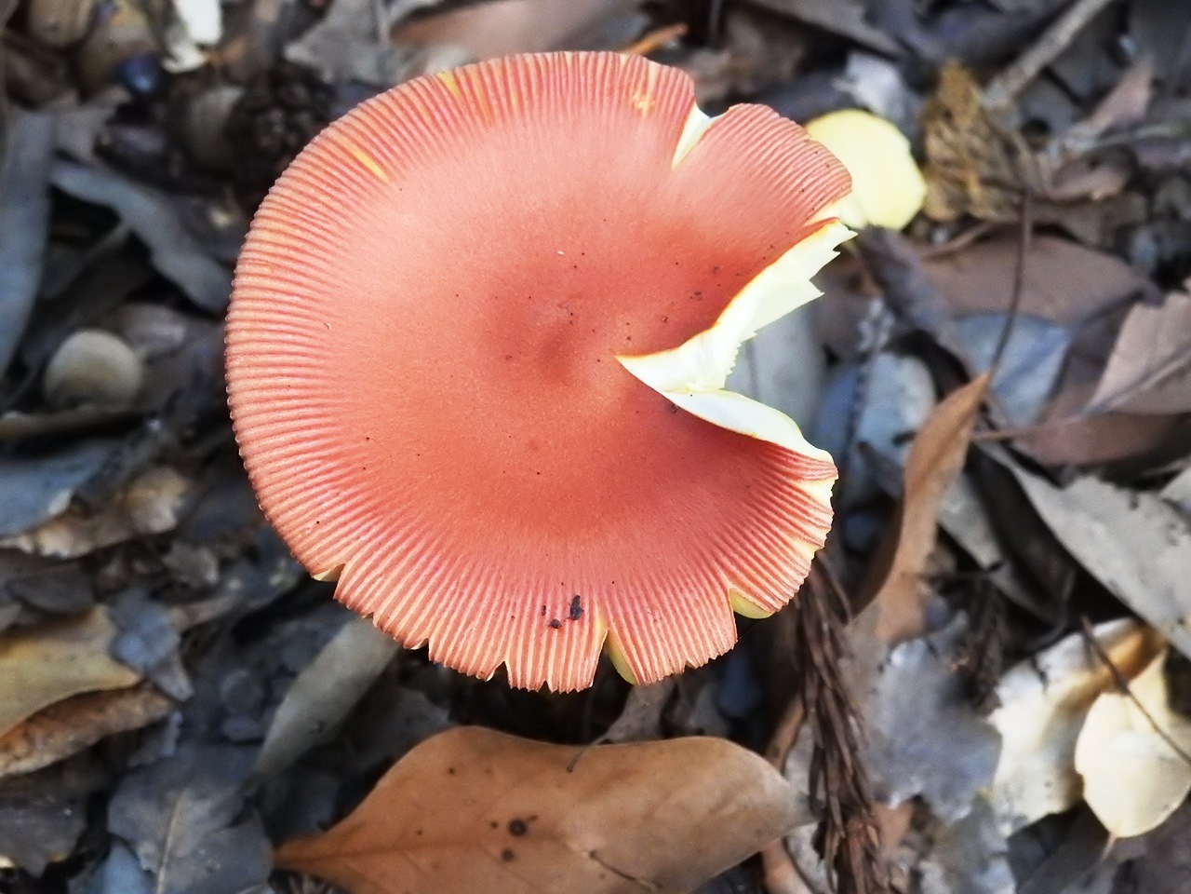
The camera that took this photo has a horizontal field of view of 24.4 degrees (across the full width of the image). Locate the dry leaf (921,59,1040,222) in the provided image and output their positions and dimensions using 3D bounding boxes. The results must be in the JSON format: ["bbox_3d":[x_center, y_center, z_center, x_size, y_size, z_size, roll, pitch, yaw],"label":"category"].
[{"bbox_3d":[0.068,-0.054,0.489,0.019,0.016,0.026,2,70,1],"label":"dry leaf"}]

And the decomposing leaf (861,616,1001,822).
[{"bbox_3d":[0.056,0.046,0.457,0.024,0.009,0.030,1,70,1],"label":"decomposing leaf"}]

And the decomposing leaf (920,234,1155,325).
[{"bbox_3d":[0.077,-0.028,0.482,0.041,0.008,0.019,1,70,0],"label":"decomposing leaf"}]

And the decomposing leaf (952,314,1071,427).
[{"bbox_3d":[0.072,-0.013,0.476,0.020,0.006,0.019,-1,70,-1],"label":"decomposing leaf"}]

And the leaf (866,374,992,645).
[{"bbox_3d":[0.057,0.010,0.458,0.013,0.015,0.048,20,71,7],"label":"leaf"}]

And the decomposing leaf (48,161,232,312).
[{"bbox_3d":[-0.080,-0.037,0.485,0.040,0.010,0.011,35,74,12],"label":"decomposing leaf"}]

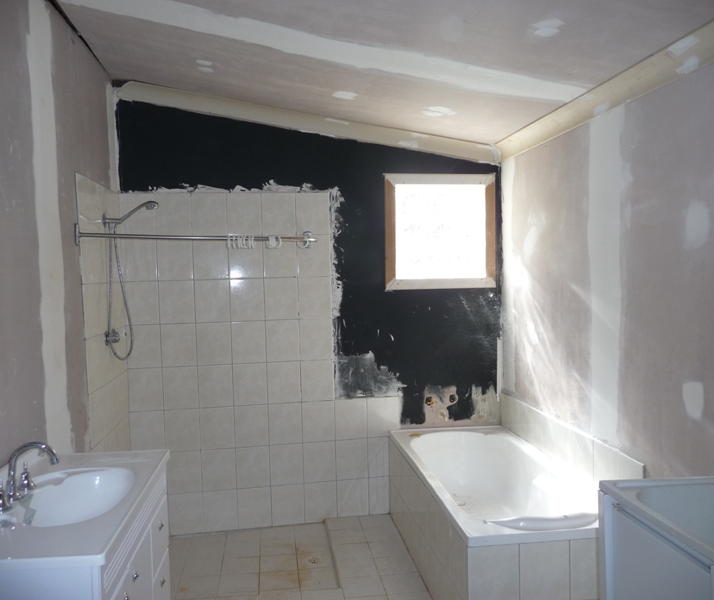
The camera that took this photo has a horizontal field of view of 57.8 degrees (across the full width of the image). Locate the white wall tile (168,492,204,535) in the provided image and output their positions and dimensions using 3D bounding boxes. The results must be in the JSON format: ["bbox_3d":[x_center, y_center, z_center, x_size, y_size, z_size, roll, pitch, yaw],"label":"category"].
[{"bbox_3d":[-1.007,1.260,3.820,0.200,0.246,0.010,-2,3,-8],"label":"white wall tile"}]

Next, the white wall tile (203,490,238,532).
[{"bbox_3d":[-0.813,1.256,3.862,0.200,0.250,0.010,-2,3,-8],"label":"white wall tile"}]

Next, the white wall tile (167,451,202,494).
[{"bbox_3d":[-1.013,1.012,3.805,0.200,0.250,0.010,-2,3,-8],"label":"white wall tile"}]

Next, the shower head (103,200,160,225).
[{"bbox_3d":[-1.157,-0.448,3.333,0.270,0.120,0.070,-2,3,-8],"label":"shower head"}]

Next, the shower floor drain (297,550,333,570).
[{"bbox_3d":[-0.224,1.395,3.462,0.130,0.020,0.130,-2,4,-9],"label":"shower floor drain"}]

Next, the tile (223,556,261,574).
[{"bbox_3d":[-0.610,1.405,3.408,0.200,0.010,0.200,-2,3,-12],"label":"tile"}]

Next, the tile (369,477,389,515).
[{"bbox_3d":[0.146,1.211,3.989,0.132,0.225,0.010,-2,3,-8],"label":"tile"}]

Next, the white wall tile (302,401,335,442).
[{"bbox_3d":[-0.231,0.738,3.920,0.200,0.250,0.010,-2,3,-8],"label":"white wall tile"}]

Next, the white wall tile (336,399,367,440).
[{"bbox_3d":[-0.032,0.729,3.948,0.200,0.250,0.010,-2,3,-10],"label":"white wall tile"}]

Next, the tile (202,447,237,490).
[{"bbox_3d":[-0.814,1.005,3.829,0.200,0.250,0.010,-2,3,-10],"label":"tile"}]

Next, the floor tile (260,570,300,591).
[{"bbox_3d":[-0.385,1.407,3.232,0.192,0.010,0.192,-2,3,-8],"label":"floor tile"}]

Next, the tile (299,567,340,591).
[{"bbox_3d":[-0.193,1.408,3.268,0.200,0.010,0.200,-2,3,-8],"label":"tile"}]

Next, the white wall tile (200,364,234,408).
[{"bbox_3d":[-0.827,0.506,3.800,0.200,0.250,0.010,-2,3,-10],"label":"white wall tile"}]

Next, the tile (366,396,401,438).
[{"bbox_3d":[0.164,0.726,3.978,0.200,0.250,0.010,-2,3,-8],"label":"tile"}]

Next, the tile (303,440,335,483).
[{"bbox_3d":[-0.226,0.988,3.934,0.200,0.250,0.010,-2,3,-8],"label":"tile"}]

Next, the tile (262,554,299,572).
[{"bbox_3d":[-0.413,1.397,3.422,0.192,0.010,0.192,-2,3,-8],"label":"tile"}]

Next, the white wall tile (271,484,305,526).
[{"bbox_3d":[-0.414,1.239,3.910,0.200,0.246,0.010,-2,3,-10],"label":"white wall tile"}]

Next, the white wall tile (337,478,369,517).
[{"bbox_3d":[-0.018,1.216,3.965,0.200,0.225,0.010,-2,3,-8],"label":"white wall tile"}]

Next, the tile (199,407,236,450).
[{"bbox_3d":[-0.825,0.757,3.833,0.200,0.250,0.010,-2,3,-8],"label":"tile"}]

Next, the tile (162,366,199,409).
[{"bbox_3d":[-1.024,0.513,3.767,0.200,0.250,0.010,-2,3,-10],"label":"tile"}]

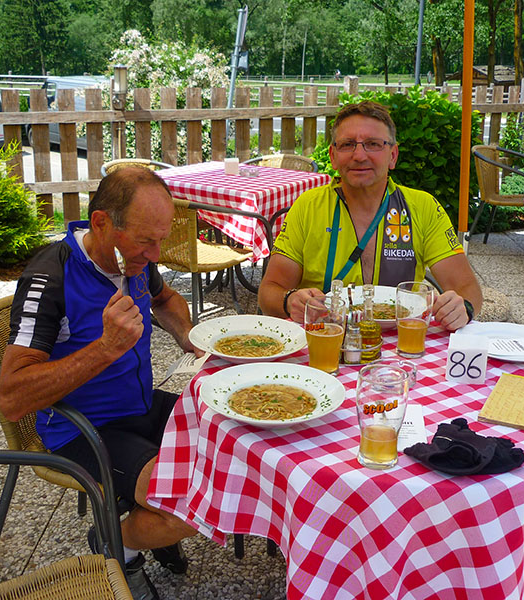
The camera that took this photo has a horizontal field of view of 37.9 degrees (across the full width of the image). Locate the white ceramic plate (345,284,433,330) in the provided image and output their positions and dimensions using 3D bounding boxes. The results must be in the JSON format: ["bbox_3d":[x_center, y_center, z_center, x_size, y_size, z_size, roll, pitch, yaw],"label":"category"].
[{"bbox_3d":[0.290,0.026,1.948,0.266,0.045,0.266,0,17,0],"label":"white ceramic plate"}]

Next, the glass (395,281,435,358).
[{"bbox_3d":[0.337,0.046,1.692,0.083,0.155,0.083,0,17,0],"label":"glass"}]

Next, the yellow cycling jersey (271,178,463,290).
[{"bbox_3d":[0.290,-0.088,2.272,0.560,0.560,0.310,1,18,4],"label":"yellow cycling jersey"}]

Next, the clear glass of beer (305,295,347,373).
[{"bbox_3d":[0.132,0.076,1.595,0.083,0.155,0.083,0,17,0],"label":"clear glass of beer"}]

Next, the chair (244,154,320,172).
[{"bbox_3d":[0.014,-0.497,4.838,0.550,0.750,0.570,12,21,32],"label":"chair"}]

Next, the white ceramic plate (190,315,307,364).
[{"bbox_3d":[-0.027,0.104,1.729,0.275,0.043,0.275,0,18,0],"label":"white ceramic plate"}]

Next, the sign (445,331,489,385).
[{"bbox_3d":[0.427,0.122,1.590,0.077,0.070,0.098,4,17,13],"label":"sign"}]

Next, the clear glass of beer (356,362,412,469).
[{"bbox_3d":[0.196,0.195,1.262,0.083,0.158,0.083,0,18,0],"label":"clear glass of beer"}]

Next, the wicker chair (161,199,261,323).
[{"bbox_3d":[-0.332,-0.180,3.883,0.560,0.755,0.600,14,22,38],"label":"wicker chair"}]

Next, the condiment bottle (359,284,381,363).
[{"bbox_3d":[0.239,0.048,1.681,0.049,0.170,0.049,0,18,0],"label":"condiment bottle"}]

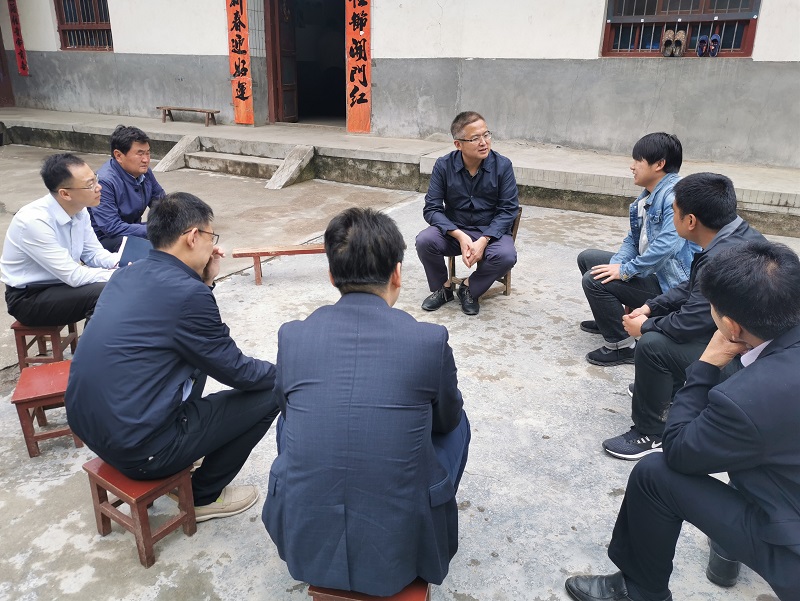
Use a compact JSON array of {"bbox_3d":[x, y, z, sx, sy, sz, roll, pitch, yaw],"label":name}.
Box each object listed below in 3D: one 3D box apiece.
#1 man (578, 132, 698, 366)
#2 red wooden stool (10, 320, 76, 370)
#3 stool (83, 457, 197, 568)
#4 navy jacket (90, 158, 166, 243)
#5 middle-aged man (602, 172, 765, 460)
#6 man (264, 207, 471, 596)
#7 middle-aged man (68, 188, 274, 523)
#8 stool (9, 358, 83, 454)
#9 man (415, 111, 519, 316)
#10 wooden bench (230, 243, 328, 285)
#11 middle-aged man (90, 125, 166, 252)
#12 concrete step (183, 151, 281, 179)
[{"bbox_3d":[1.271,-0.290,3.189,0.700,1.080,0.530,1,20,0],"label":"man"},{"bbox_3d":[-1.793,0.206,3.169,0.205,0.267,0.280,-4,22,-13],"label":"red wooden stool"},{"bbox_3d":[-0.765,0.599,1.863,0.257,0.251,0.200,15,24,32],"label":"stool"},{"bbox_3d":[-1.446,-0.505,3.354,0.440,0.490,0.490,9,22,20],"label":"navy jacket"},{"bbox_3d":[1.190,0.025,2.428,0.750,1.020,0.540,6,21,12],"label":"middle-aged man"},{"bbox_3d":[-0.044,0.320,1.724,0.590,1.150,0.770,3,21,5],"label":"man"},{"bbox_3d":[-0.723,0.219,2.000,0.750,1.120,0.580,-18,28,-39],"label":"middle-aged man"},{"bbox_3d":[-1.425,0.443,2.574,0.205,0.267,0.280,-8,23,-22],"label":"stool"},{"bbox_3d":[0.442,-0.534,3.890,0.570,1.180,0.700,6,22,13],"label":"man"},{"bbox_3d":[-0.649,-0.246,4.194,0.904,0.226,0.175,-4,21,-15],"label":"wooden bench"},{"bbox_3d":[-1.385,-0.343,3.362,0.760,1.160,0.560,10,23,23],"label":"middle-aged man"},{"bbox_3d":[-1.985,-1.705,7.907,1.715,0.186,0.339,12,23,28],"label":"concrete step"}]

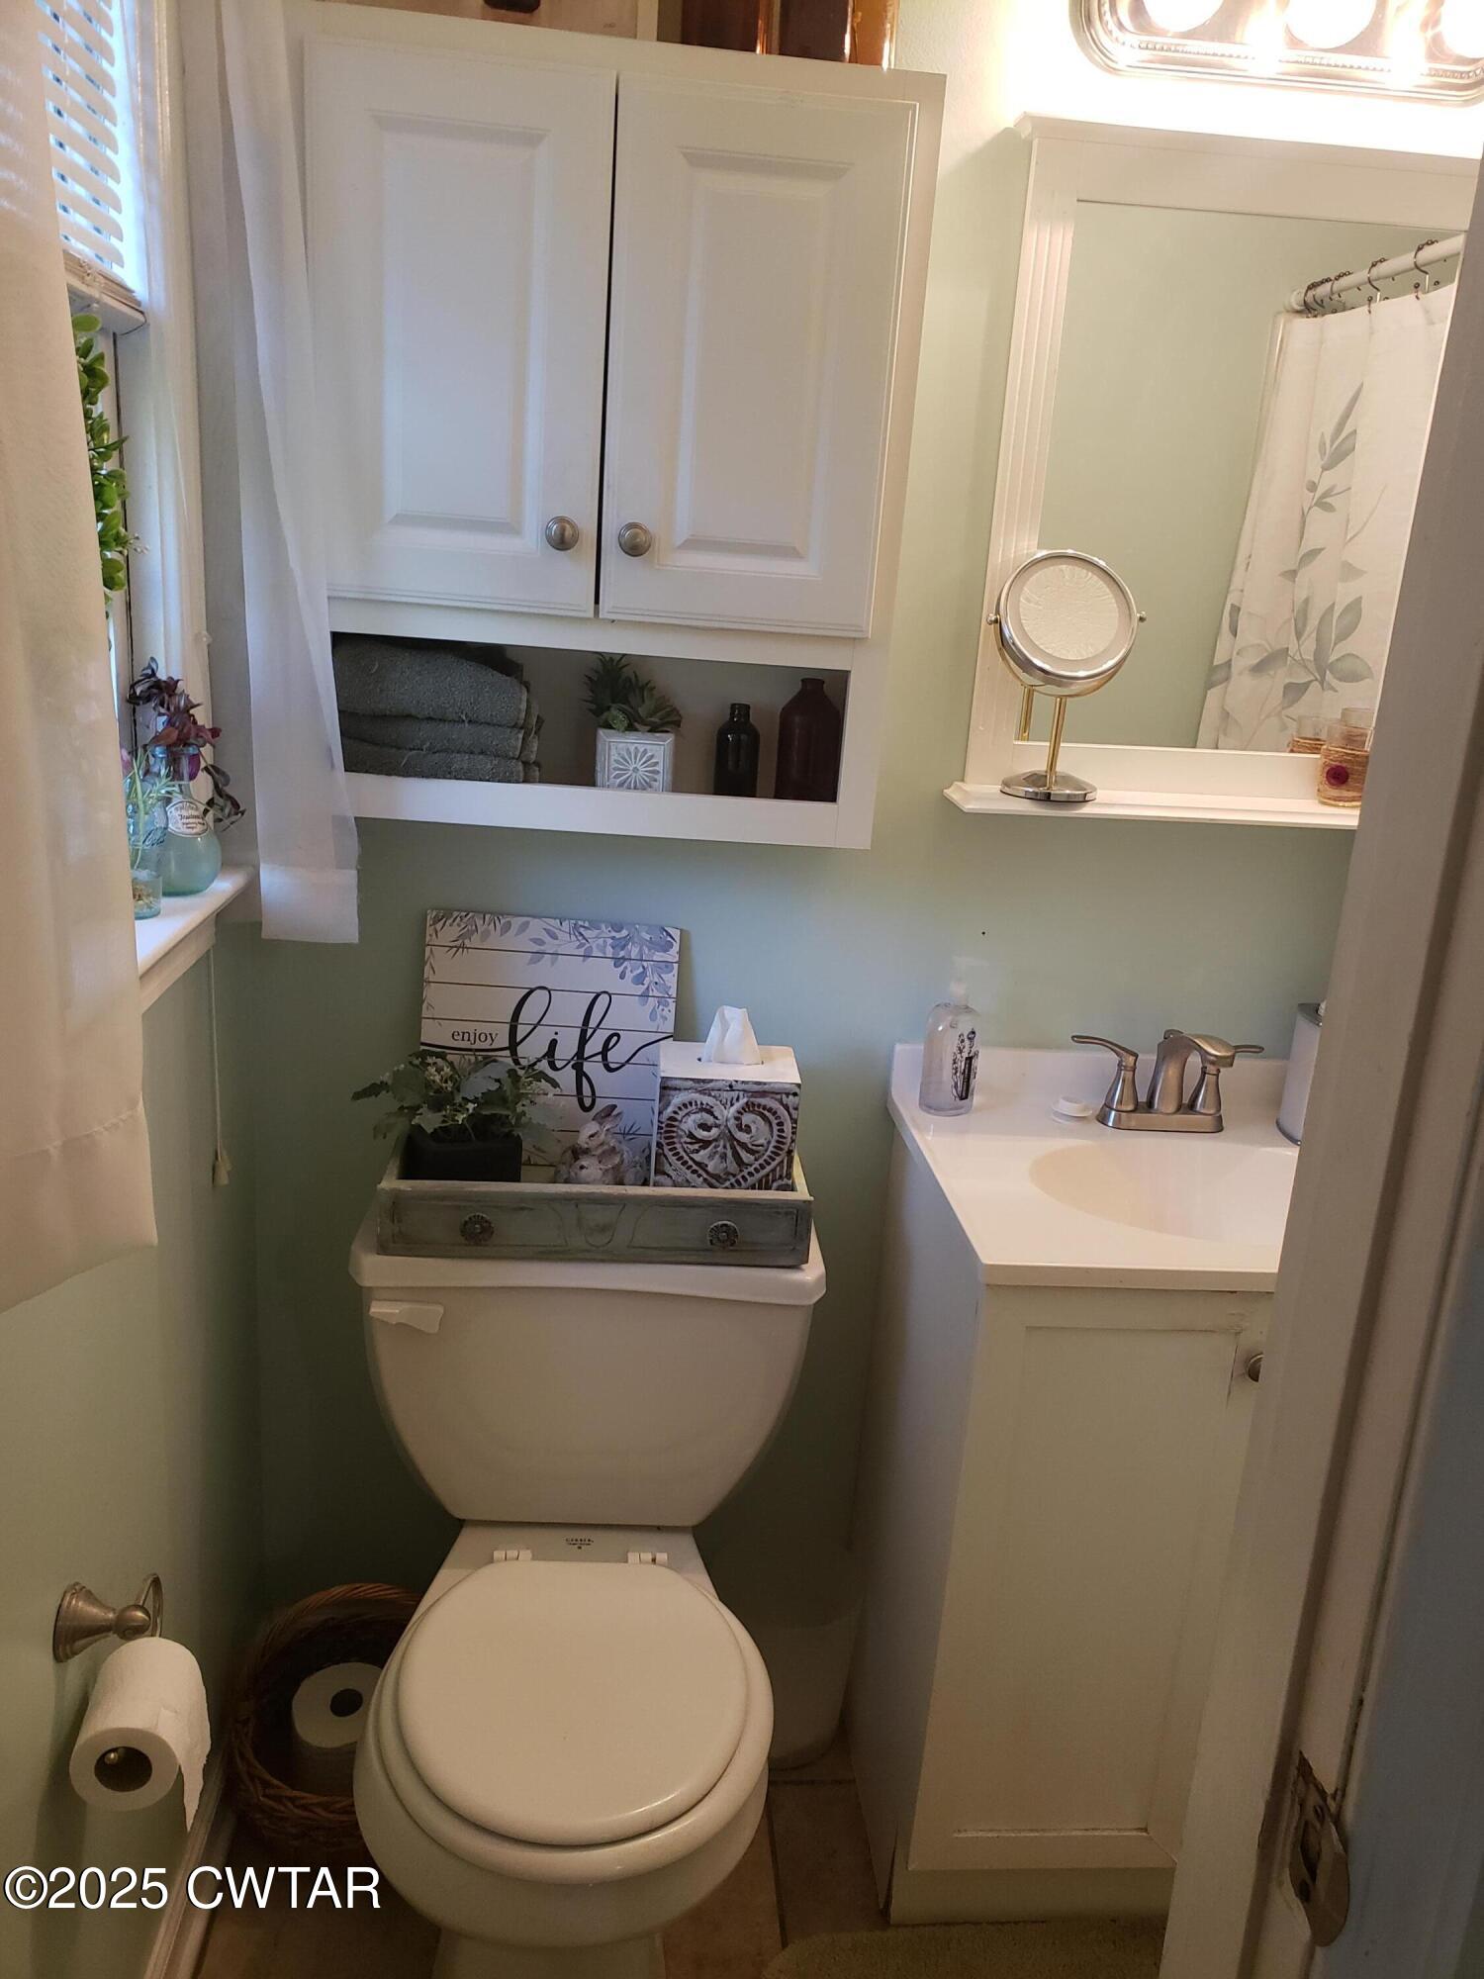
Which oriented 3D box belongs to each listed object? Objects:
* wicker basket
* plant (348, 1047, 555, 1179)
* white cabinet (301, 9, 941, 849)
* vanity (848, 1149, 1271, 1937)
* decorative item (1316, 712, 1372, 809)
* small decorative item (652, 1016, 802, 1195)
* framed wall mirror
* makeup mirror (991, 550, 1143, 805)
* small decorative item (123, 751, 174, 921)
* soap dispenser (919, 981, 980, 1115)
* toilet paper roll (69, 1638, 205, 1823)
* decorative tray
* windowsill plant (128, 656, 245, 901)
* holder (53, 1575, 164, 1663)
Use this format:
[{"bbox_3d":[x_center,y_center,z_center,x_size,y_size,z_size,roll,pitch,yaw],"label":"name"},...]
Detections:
[{"bbox_3d":[-0.426,0.854,1.676,0.275,0.190,0.285,2,16,-6],"label":"wicker basket"},{"bbox_3d":[-0.311,0.153,1.610,0.212,0.180,0.165,2,18,-5],"label":"plant"},{"bbox_3d":[-0.136,-0.500,1.433,0.567,0.682,0.198,2,16,-6],"label":"white cabinet"},{"bbox_3d":[0.476,0.596,1.751,0.605,0.802,0.445,2,18,-5],"label":"vanity"},{"bbox_3d":[0.683,-0.255,1.672,0.071,0.092,0.071,2,18,-5],"label":"decorative item"},{"bbox_3d":[-0.021,0.130,1.646,0.147,0.221,0.138,2,18,-5],"label":"small decorative item"},{"bbox_3d":[0.539,-0.509,1.546,0.570,0.690,0.095,2,16,-6],"label":"framed wall mirror"},{"bbox_3d":[0.337,-0.338,1.592,0.163,0.255,0.110,2,18,-5],"label":"makeup mirror"},{"bbox_3d":[-0.524,-0.136,1.298,0.055,0.145,0.055,2,16,-6],"label":"small decorative item"},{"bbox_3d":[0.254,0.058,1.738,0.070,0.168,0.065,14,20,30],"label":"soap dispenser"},{"bbox_3d":[-0.455,0.557,1.131,0.085,0.087,0.102,2,16,-6],"label":"toilet paper roll"},{"bbox_3d":[-0.154,0.210,1.590,0.436,0.078,0.200,2,16,-6],"label":"decorative tray"},{"bbox_3d":[-0.510,-0.192,1.367,0.105,0.212,0.105,2,16,-6],"label":"windowsill plant"},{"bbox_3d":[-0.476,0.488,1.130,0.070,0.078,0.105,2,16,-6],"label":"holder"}]

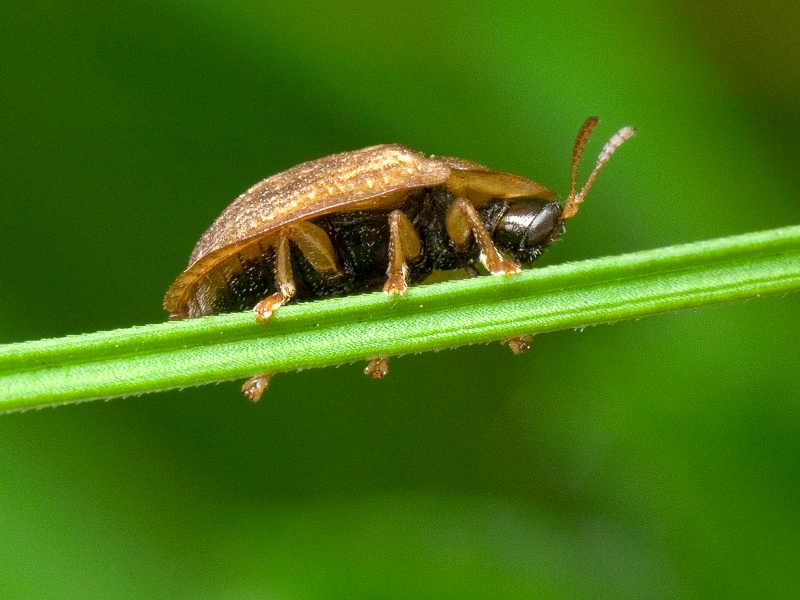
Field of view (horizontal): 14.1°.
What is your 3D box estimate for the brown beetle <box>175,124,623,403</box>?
[{"bbox_3d":[0.000,-0.001,0.050,0.008,0.003,0.004,-10,-23,-4],"label":"brown beetle"}]

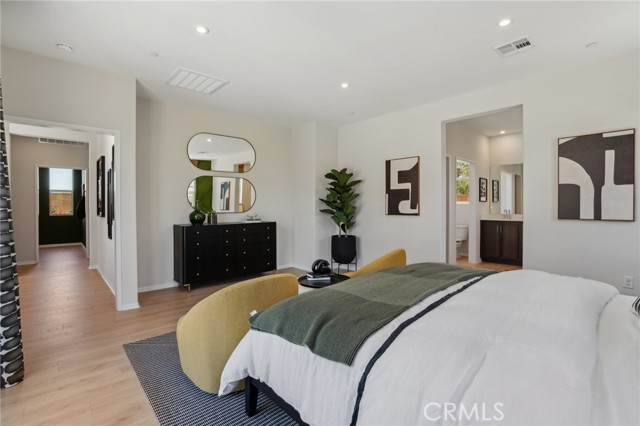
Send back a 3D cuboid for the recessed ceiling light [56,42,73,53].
[{"bbox_3d":[-2.410,-1.566,2.684,0.136,0.040,0.136,-1,2,-39],"label":"recessed ceiling light"}]

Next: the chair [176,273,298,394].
[{"bbox_3d":[-0.641,0.817,2.192,0.754,0.704,0.785,1,2,44],"label":"chair"}]

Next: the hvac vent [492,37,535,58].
[{"bbox_3d":[1.860,-1.579,2.722,0.282,0.030,0.225,1,2,44],"label":"hvac vent"}]

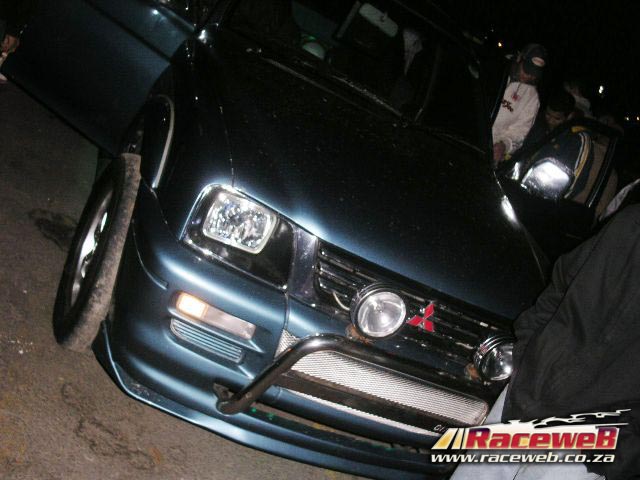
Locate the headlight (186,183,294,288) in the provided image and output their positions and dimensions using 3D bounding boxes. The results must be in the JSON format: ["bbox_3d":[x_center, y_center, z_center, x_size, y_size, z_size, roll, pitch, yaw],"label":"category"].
[{"bbox_3d":[-0.219,-0.015,2.014,0.320,0.160,0.155,24,19,-15],"label":"headlight"}]

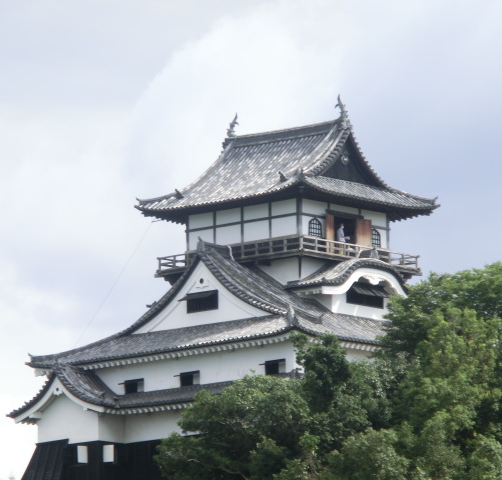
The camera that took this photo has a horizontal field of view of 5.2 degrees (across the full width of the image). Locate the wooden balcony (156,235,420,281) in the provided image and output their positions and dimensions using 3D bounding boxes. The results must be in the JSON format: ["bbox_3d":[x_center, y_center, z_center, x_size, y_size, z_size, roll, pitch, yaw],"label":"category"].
[{"bbox_3d":[1.879,1.398,276.602,9.603,1.043,8.774,-9,-13,41],"label":"wooden balcony"}]

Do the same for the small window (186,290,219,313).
[{"bbox_3d":[-2.377,3.018,270.493,2.084,0.956,0.300,-9,-13,41],"label":"small window"}]

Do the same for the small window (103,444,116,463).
[{"bbox_3d":[-6.935,10.446,270.438,0.150,0.850,0.850,-9,-13,41],"label":"small window"}]

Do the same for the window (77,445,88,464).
[{"bbox_3d":[-8.176,10.476,270.585,0.729,0.869,0.150,-9,-13,41],"label":"window"}]

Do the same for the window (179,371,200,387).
[{"bbox_3d":[-2.952,6.760,269.272,1.307,0.690,0.200,-9,-13,41],"label":"window"}]

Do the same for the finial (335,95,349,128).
[{"bbox_3d":[4.543,-6.380,275.385,0.650,1.598,0.400,-9,-13,41],"label":"finial"}]

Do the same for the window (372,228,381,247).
[{"bbox_3d":[6.186,-0.062,276.057,0.120,1.007,0.916,-9,-13,41],"label":"window"}]

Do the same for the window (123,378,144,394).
[{"bbox_3d":[-5.692,7.191,271.711,1.277,0.692,0.200,-9,-13,41],"label":"window"}]

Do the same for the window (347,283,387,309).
[{"bbox_3d":[5.693,2.763,272.599,0.350,0.988,2.797,-9,-13,41],"label":"window"}]

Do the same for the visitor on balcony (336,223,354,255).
[{"bbox_3d":[4.519,0.025,273.228,0.420,1.750,0.500,-4,-10,21],"label":"visitor on balcony"}]

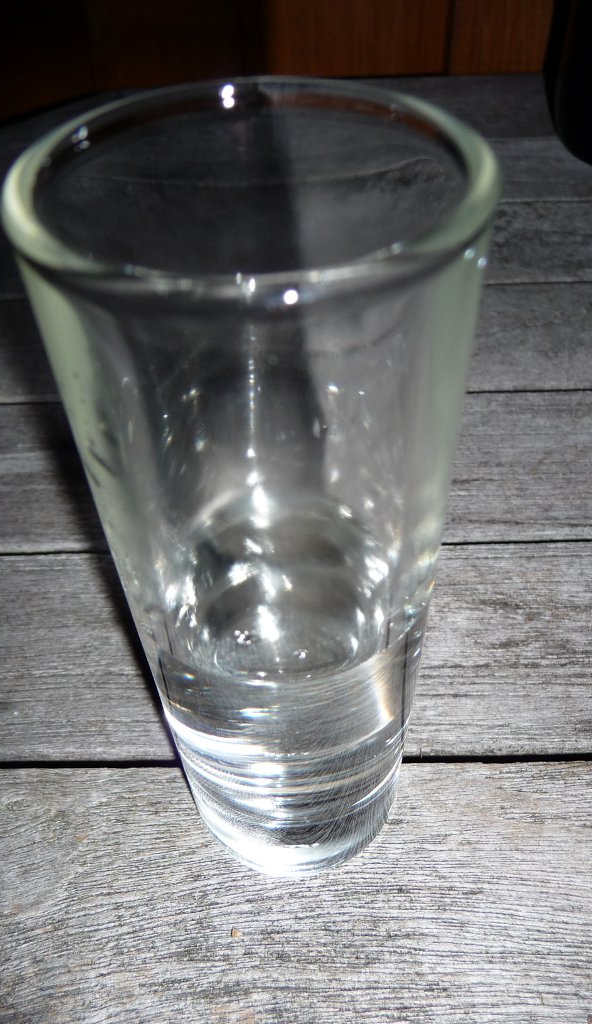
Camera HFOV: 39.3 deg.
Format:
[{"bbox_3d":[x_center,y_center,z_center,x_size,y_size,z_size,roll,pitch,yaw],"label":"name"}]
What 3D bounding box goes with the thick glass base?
[{"bbox_3d":[0.000,0.037,0.134,0.036,0.023,0.036,-3,47,0],"label":"thick glass base"}]

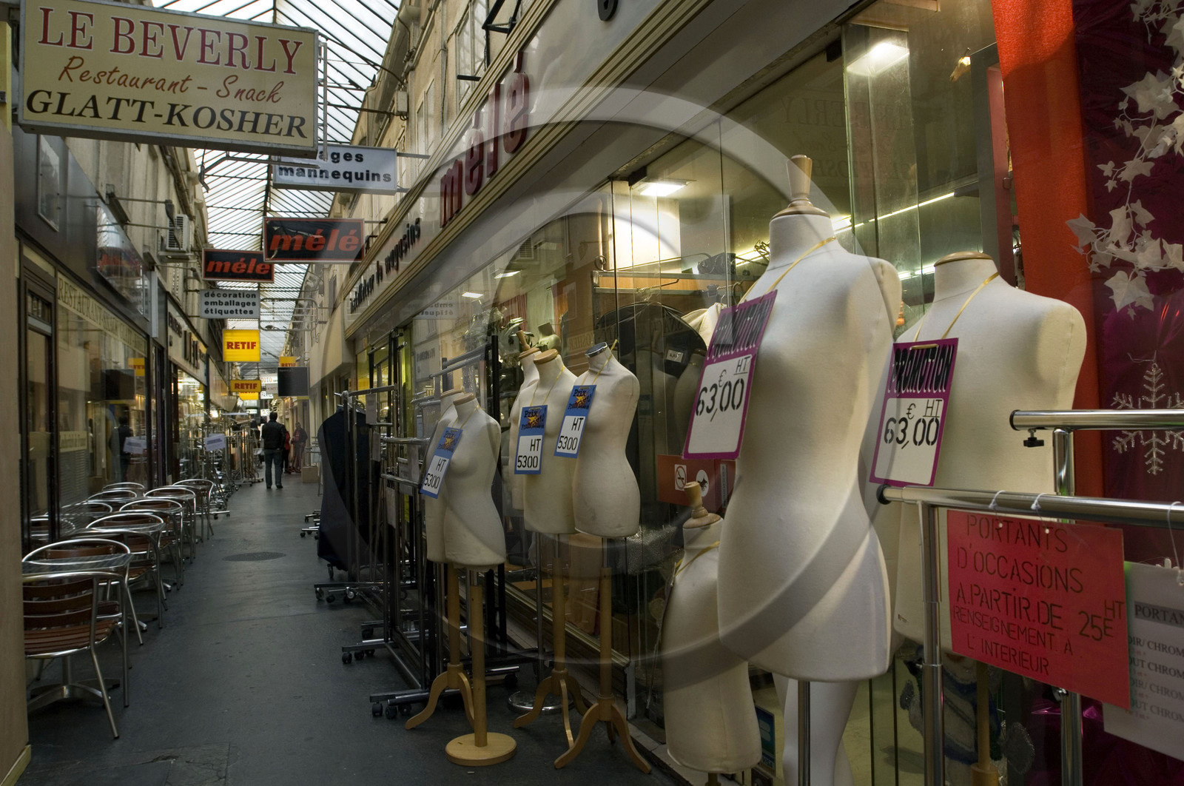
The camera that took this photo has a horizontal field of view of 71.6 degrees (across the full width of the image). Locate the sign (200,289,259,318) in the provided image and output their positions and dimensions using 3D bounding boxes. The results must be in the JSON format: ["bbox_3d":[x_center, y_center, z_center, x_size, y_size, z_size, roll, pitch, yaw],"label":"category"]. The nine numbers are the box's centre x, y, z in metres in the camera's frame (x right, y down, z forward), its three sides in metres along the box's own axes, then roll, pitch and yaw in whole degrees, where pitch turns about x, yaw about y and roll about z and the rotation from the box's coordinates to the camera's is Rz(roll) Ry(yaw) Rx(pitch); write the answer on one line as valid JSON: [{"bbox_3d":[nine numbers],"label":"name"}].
[{"bbox_3d":[-6.823,-1.665,15.502,1.011,0.515,0.130,-1,-2,-22],"label":"sign"}]

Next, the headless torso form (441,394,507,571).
[{"bbox_3d":[-0.518,0.389,3.581,0.250,0.747,0.360,0,-2,-44],"label":"headless torso form"}]

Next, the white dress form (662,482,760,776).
[{"bbox_3d":[0.280,0.541,1.950,0.230,0.655,0.260,-1,-2,-7],"label":"white dress form"}]

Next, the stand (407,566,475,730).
[{"bbox_3d":[-0.673,1.207,3.961,0.400,0.753,0.370,-2,-2,15],"label":"stand"}]

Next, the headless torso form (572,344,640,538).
[{"bbox_3d":[0.054,0.189,3.330,0.250,0.778,0.380,-1,-2,-32],"label":"headless torso form"}]

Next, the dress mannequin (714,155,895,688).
[{"bbox_3d":[0.397,0.034,1.535,0.270,0.955,0.380,-1,-2,-30],"label":"dress mannequin"}]

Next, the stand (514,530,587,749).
[{"bbox_3d":[-0.157,1.115,3.828,0.400,0.900,0.370,-3,-2,45],"label":"stand"}]

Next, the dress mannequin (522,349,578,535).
[{"bbox_3d":[-0.152,0.219,3.697,0.380,0.819,0.250,-3,-2,40],"label":"dress mannequin"}]

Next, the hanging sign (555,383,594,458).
[{"bbox_3d":[-0.068,0.120,3.460,0.012,0.320,0.158,25,-17,-36],"label":"hanging sign"}]

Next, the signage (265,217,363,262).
[{"bbox_3d":[-3.423,-1.880,10.154,1.175,0.537,0.130,-1,-1,-22],"label":"signage"}]

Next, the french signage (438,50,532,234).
[{"bbox_3d":[-0.781,-1.605,5.532,0.070,0.513,2.296,-1,-2,-22],"label":"french signage"}]

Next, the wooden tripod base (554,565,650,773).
[{"bbox_3d":[0.050,1.098,3.381,0.392,0.785,0.294,-2,-1,9],"label":"wooden tripod base"}]

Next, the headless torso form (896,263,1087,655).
[{"bbox_3d":[0.824,0.121,1.770,0.270,0.849,0.440,-1,-2,-27],"label":"headless torso form"}]

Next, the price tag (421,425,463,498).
[{"bbox_3d":[-0.622,0.286,3.400,0.010,0.290,0.135,26,-13,-37],"label":"price tag"}]

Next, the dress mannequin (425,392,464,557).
[{"bbox_3d":[-0.661,0.391,3.901,0.250,0.823,0.370,0,-2,-37],"label":"dress mannequin"}]

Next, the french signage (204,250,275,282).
[{"bbox_3d":[-6.619,-2.375,15.400,1.214,0.560,0.140,-1,-2,-22],"label":"french signage"}]

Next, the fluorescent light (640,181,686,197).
[{"bbox_3d":[0.415,-1.211,4.850,0.210,0.050,0.230,-1,-2,-22],"label":"fluorescent light"}]

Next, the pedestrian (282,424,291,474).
[{"bbox_3d":[-9.648,1.685,25.800,0.350,1.670,0.480,-3,-2,37],"label":"pedestrian"}]

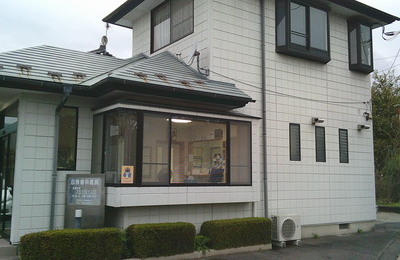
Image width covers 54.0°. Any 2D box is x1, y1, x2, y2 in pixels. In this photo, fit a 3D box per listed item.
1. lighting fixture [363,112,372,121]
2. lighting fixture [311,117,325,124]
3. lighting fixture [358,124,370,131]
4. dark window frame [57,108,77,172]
[{"bbox_3d":[4.698,-0.372,10.998,0.213,0.213,0.202,5,-8,-34],"label":"lighting fixture"},{"bbox_3d":[2.943,-0.228,9.762,0.132,0.157,0.253,5,-8,-34],"label":"lighting fixture"},{"bbox_3d":[4.521,-0.064,10.813,0.132,0.152,0.253,5,-8,-34],"label":"lighting fixture"},{"bbox_3d":[-2.490,0.162,7.356,0.400,1.204,0.101,5,-8,-34],"label":"dark window frame"}]

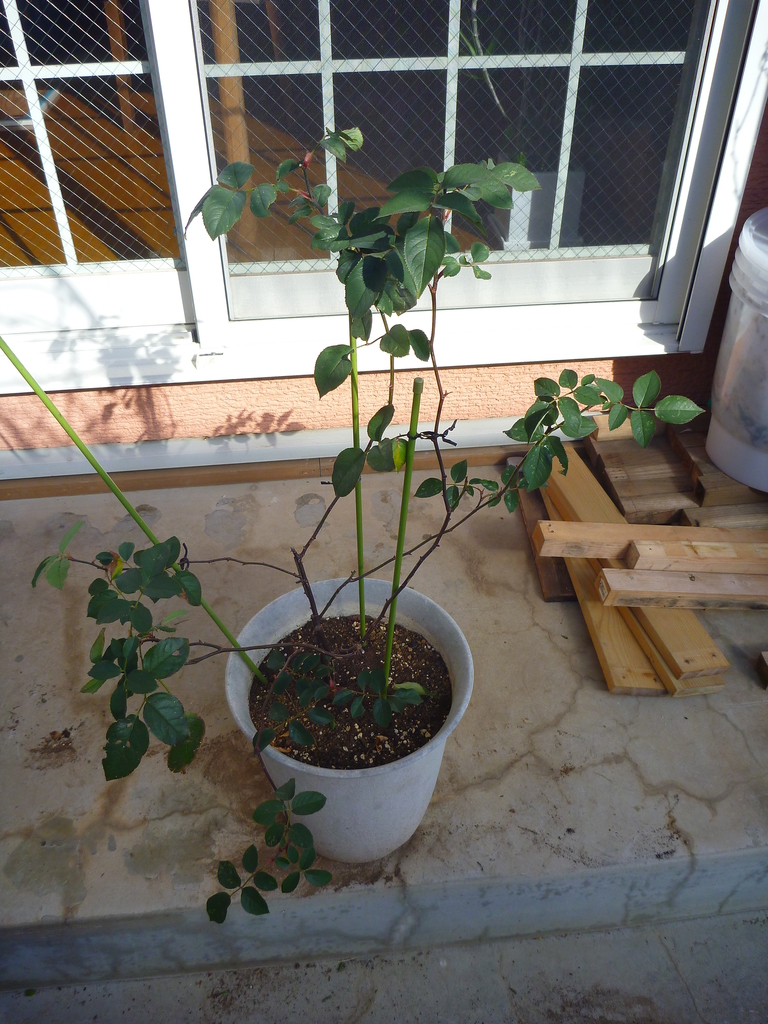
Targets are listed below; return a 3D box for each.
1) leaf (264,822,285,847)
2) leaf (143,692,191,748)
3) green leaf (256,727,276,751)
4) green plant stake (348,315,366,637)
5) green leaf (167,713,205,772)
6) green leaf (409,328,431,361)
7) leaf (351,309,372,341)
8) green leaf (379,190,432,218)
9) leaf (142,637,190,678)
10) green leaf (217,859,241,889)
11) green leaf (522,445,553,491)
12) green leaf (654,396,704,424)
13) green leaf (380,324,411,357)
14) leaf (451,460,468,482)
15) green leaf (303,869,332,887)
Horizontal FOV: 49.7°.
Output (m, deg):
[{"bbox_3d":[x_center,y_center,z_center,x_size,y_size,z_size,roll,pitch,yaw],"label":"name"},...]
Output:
[{"bbox_3d":[-0.132,0.392,1.005,0.023,0.010,0.031,30,56,17],"label":"leaf"},{"bbox_3d":[-0.264,0.256,1.010,0.074,0.013,0.046,38,59,16],"label":"leaf"},{"bbox_3d":[-0.128,0.247,0.905,0.026,0.008,0.021,-40,72,0],"label":"green leaf"},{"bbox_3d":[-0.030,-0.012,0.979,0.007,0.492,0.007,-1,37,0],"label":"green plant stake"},{"bbox_3d":[-0.206,0.239,0.860,0.034,0.011,0.063,21,64,-2],"label":"green leaf"},{"bbox_3d":[0.036,-0.169,0.835,0.018,0.036,0.006,-32,-3,1],"label":"green leaf"},{"bbox_3d":[-0.021,-0.186,0.820,0.020,0.012,0.041,-11,71,-5],"label":"leaf"},{"bbox_3d":[0.017,-0.245,0.660,0.055,0.012,0.030,-27,63,-26],"label":"green leaf"},{"bbox_3d":[-0.243,0.163,0.922,0.061,0.012,0.038,-32,78,5],"label":"leaf"},{"bbox_3d":[-0.180,0.420,0.960,0.025,0.008,0.035,-41,90,-26],"label":"green leaf"},{"bbox_3d":[0.166,-0.047,0.902,0.031,0.050,0.012,15,-6,11],"label":"green leaf"},{"bbox_3d":[0.321,-0.110,0.900,0.052,0.032,0.010,3,-4,11],"label":"green leaf"},{"bbox_3d":[0.011,-0.172,0.830,0.029,0.033,0.006,9,-2,1],"label":"green leaf"},{"bbox_3d":[0.085,-0.046,0.912,0.018,0.010,0.032,21,68,13],"label":"leaf"},{"bbox_3d":[-0.080,0.444,1.015,0.037,0.010,0.018,15,53,9],"label":"green leaf"}]

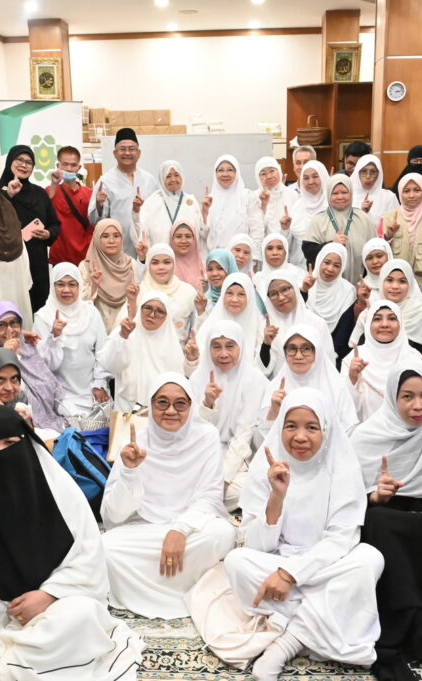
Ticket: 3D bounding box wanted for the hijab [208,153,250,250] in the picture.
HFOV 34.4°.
[{"bbox_3d":[0.128,-1.010,4.974,0.330,0.683,0.310,-1,13,1],"label":"hijab"}]

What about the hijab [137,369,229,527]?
[{"bbox_3d":[-0.113,0.411,2.620,0.380,0.550,0.350,-2,13,-2],"label":"hijab"}]

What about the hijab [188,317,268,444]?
[{"bbox_3d":[0.087,0.181,3.211,0.377,0.561,0.320,-1,13,1],"label":"hijab"}]

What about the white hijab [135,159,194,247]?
[{"bbox_3d":[-0.316,-0.974,4.850,0.420,0.580,0.330,-2,13,-5],"label":"white hijab"}]

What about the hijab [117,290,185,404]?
[{"bbox_3d":[-0.333,0.026,3.819,0.381,0.617,0.330,0,13,4],"label":"hijab"}]

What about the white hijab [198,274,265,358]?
[{"bbox_3d":[0.112,-0.126,3.900,0.390,0.530,0.350,-1,13,0],"label":"white hijab"}]

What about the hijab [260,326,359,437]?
[{"bbox_3d":[0.486,0.195,3.330,0.440,0.530,0.350,1,13,8],"label":"hijab"}]

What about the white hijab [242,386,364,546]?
[{"bbox_3d":[0.309,0.399,2.255,0.404,0.514,0.330,0,13,6],"label":"white hijab"}]

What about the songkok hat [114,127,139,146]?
[{"bbox_3d":[-0.574,-1.412,4.713,0.170,0.115,0.210,-2,13,-5],"label":"songkok hat"}]

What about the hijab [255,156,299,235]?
[{"bbox_3d":[0.473,-1.031,4.850,0.340,0.520,0.310,-1,13,3],"label":"hijab"}]

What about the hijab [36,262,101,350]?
[{"bbox_3d":[-0.815,-0.194,3.900,0.380,0.490,0.330,-4,13,-12],"label":"hijab"}]

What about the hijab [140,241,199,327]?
[{"bbox_3d":[-0.249,-0.334,4.001,0.340,0.473,0.310,-1,13,1],"label":"hijab"}]

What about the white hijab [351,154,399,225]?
[{"bbox_3d":[1.170,-1.073,4.852,0.341,0.477,0.300,1,13,11],"label":"white hijab"}]

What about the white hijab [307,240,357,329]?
[{"bbox_3d":[0.714,-0.324,4.006,0.294,0.500,0.300,2,13,14],"label":"white hijab"}]

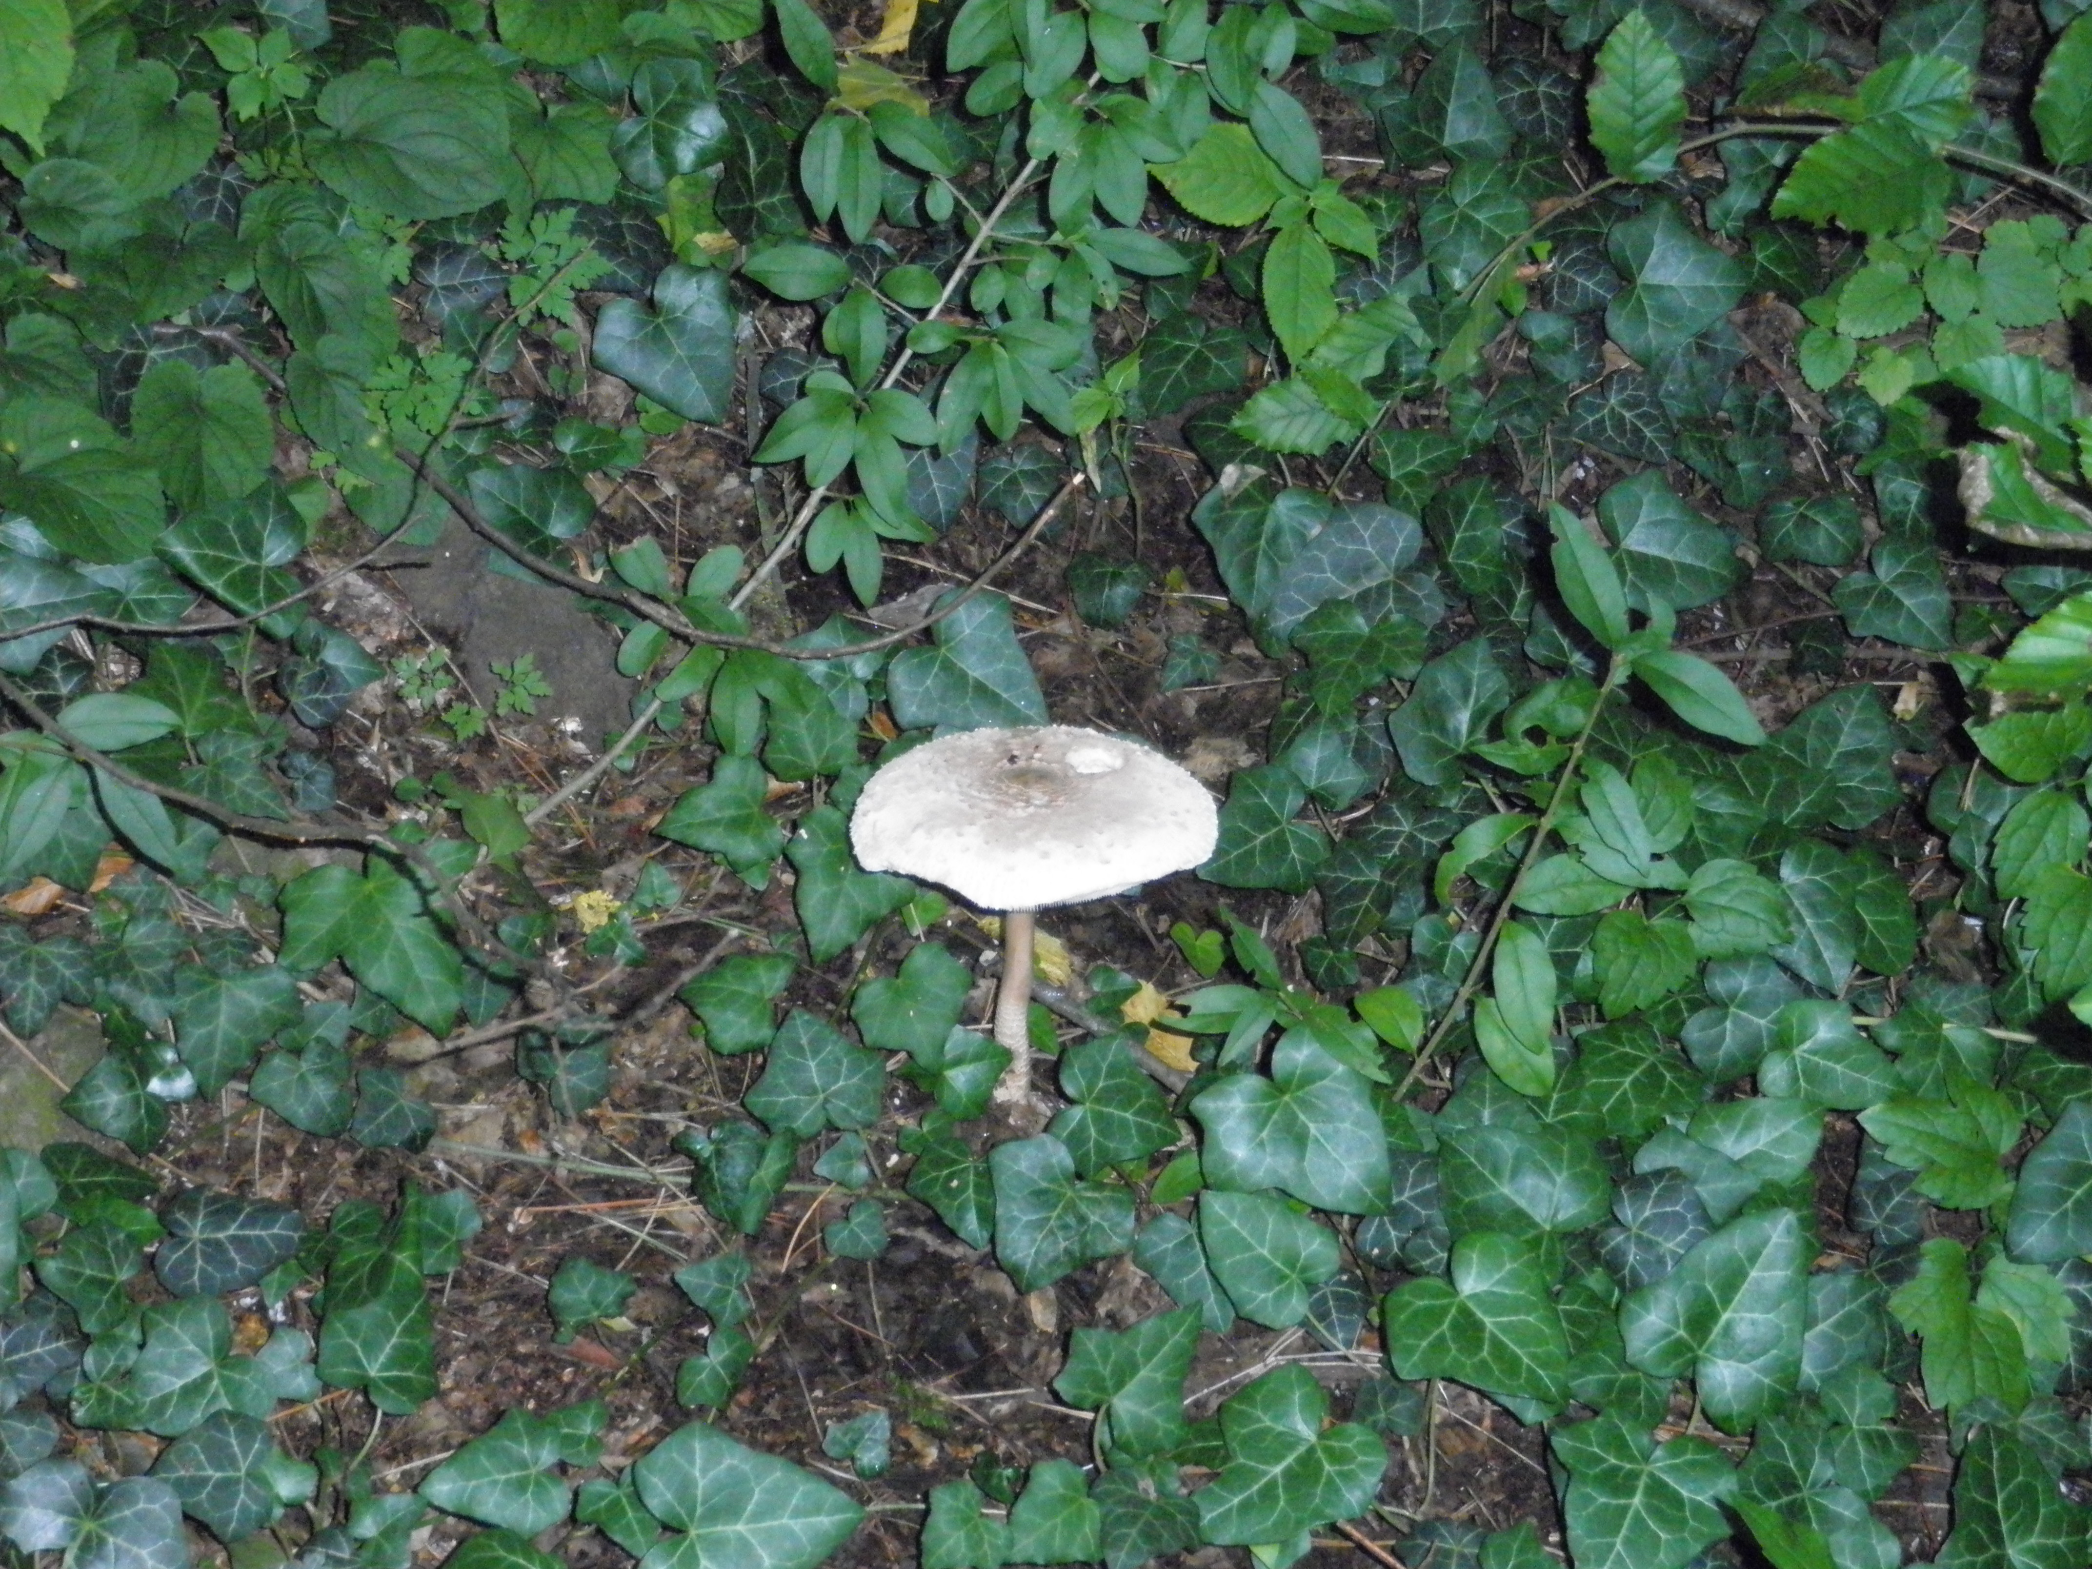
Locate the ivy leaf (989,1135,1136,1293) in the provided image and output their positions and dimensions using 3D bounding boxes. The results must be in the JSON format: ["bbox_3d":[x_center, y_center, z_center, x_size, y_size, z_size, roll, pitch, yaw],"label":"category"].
[{"bbox_3d":[0.001,0.150,1.769,0.062,0.014,0.060,20,57,14],"label":"ivy leaf"}]

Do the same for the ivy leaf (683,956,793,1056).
[{"bbox_3d":[-0.119,0.085,1.950,0.041,0.015,0.048,4,52,3],"label":"ivy leaf"}]

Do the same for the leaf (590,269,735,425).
[{"bbox_3d":[-0.153,-0.183,2.168,0.070,0.014,0.086,-22,58,-15],"label":"leaf"}]

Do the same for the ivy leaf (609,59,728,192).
[{"bbox_3d":[-0.175,-0.307,2.402,0.069,0.015,0.081,27,59,17],"label":"ivy leaf"}]

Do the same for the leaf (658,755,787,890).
[{"bbox_3d":[-0.126,0.015,1.996,0.051,0.011,0.058,-12,61,-7],"label":"leaf"}]

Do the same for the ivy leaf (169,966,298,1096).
[{"bbox_3d":[-0.292,0.088,1.845,0.047,0.013,0.058,0,52,0],"label":"ivy leaf"}]

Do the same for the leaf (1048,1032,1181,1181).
[{"bbox_3d":[0.025,0.119,1.902,0.051,0.011,0.057,19,62,11],"label":"leaf"}]

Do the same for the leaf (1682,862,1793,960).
[{"bbox_3d":[0.253,0.046,1.877,0.040,0.010,0.042,16,59,10],"label":"leaf"}]

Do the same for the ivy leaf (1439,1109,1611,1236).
[{"bbox_3d":[0.164,0.134,1.780,0.053,0.013,0.061,-38,67,-20],"label":"ivy leaf"}]

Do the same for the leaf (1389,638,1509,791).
[{"bbox_3d":[0.169,-0.031,2.140,0.048,0.015,0.075,10,62,12],"label":"leaf"}]

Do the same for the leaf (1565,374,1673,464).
[{"bbox_3d":[0.249,-0.154,2.205,0.045,0.010,0.053,-30,61,-19],"label":"leaf"}]

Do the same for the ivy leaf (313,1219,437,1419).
[{"bbox_3d":[-0.245,0.192,1.903,0.068,0.020,0.076,23,58,12],"label":"ivy leaf"}]

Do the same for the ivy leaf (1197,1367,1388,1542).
[{"bbox_3d":[0.081,0.248,1.857,0.078,0.015,0.064,-36,61,-24],"label":"ivy leaf"}]

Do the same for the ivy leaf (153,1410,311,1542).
[{"bbox_3d":[-0.283,0.241,1.790,0.055,0.011,0.048,0,68,0],"label":"ivy leaf"}]

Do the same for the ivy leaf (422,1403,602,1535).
[{"bbox_3d":[-0.184,0.238,1.761,0.060,0.015,0.050,-10,53,-7],"label":"ivy leaf"}]

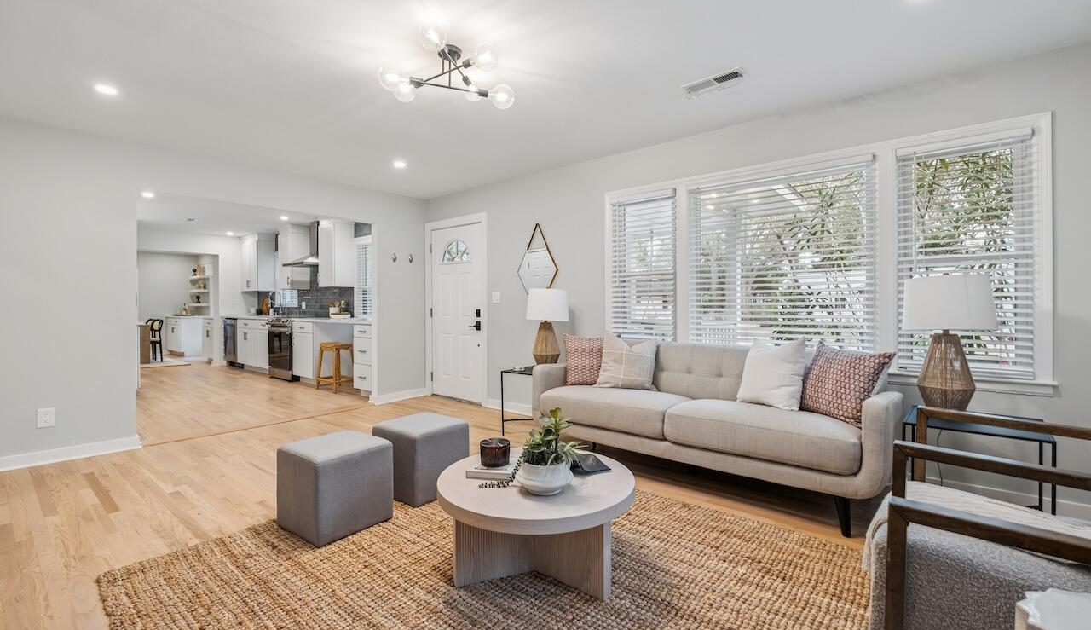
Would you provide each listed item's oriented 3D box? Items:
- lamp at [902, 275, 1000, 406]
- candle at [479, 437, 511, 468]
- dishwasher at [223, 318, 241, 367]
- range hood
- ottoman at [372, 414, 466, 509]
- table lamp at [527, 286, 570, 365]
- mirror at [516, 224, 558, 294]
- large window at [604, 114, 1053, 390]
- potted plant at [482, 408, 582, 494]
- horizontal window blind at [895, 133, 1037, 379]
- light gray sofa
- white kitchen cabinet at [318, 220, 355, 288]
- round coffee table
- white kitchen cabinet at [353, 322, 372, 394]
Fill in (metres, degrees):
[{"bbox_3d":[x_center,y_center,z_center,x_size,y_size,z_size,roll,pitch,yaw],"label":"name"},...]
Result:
[{"bbox_3d":[2.008,0.154,2.263,0.350,0.695,0.350,1,1,39],"label":"lamp"},{"bbox_3d":[-0.214,0.584,1.933,0.123,0.088,0.123,0,1,0],"label":"candle"},{"bbox_3d":[-5.584,0.505,8.549,0.630,0.850,0.600,1,1,39],"label":"dishwasher"},{"bbox_3d":[-3.716,-1.077,7.105,0.760,0.660,0.470,1,1,39],"label":"range hood"},{"bbox_3d":[-0.728,0.836,2.701,0.390,0.390,0.385,1,1,39],"label":"ottoman"},{"bbox_3d":[0.010,0.113,3.942,0.370,0.720,0.370,0,1,0],"label":"table lamp"},{"bbox_3d":[-0.081,-0.560,4.546,0.527,0.705,0.030,1,1,39],"label":"mirror"},{"bbox_3d":[1.607,-0.344,3.237,2.700,1.455,0.110,1,1,39],"label":"large window"},{"bbox_3d":[-0.045,0.511,1.724,0.365,0.310,0.260,0,1,0],"label":"potted plant"},{"bbox_3d":[2.292,-0.318,2.514,0.564,1.290,0.060,1,1,39],"label":"horizontal window blind"},{"bbox_3d":[0.989,0.623,2.974,2.135,0.835,0.870,1,1,39],"label":"light gray sofa"},{"bbox_3d":[-3.056,-0.880,6.664,0.485,0.980,0.330,1,1,39],"label":"white kitchen cabinet"},{"bbox_3d":[-0.036,0.855,1.871,0.794,0.385,0.794,0,1,0],"label":"round coffee table"},{"bbox_3d":[-2.005,0.544,5.656,0.405,0.865,0.610,1,1,39],"label":"white kitchen cabinet"}]

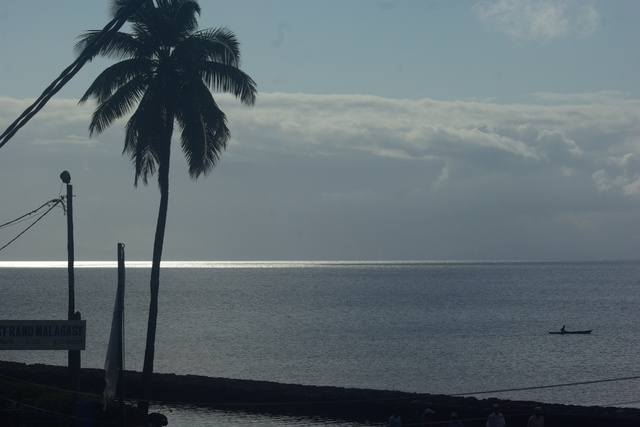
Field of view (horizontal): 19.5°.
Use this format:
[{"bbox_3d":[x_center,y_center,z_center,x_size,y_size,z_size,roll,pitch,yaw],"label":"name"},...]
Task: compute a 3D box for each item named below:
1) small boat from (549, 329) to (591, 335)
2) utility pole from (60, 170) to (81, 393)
[{"bbox_3d":[25.500,12.060,190.000,4.600,0.500,0.700,0,-1,0],"label":"small boat"},{"bbox_3d":[-9.150,2.530,68.000,0.500,8.200,0.420,0,-1,0],"label":"utility pole"}]

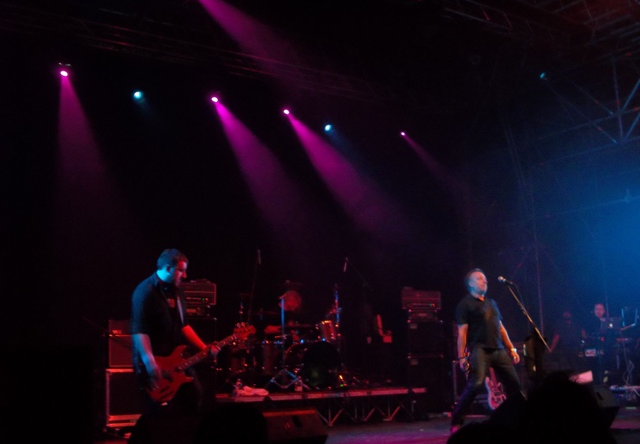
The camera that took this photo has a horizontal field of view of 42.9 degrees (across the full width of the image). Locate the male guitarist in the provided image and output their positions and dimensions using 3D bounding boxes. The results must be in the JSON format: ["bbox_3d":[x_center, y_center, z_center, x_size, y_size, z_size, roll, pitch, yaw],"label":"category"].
[{"bbox_3d":[-1.323,1.105,7.399,0.600,1.760,0.620,-7,-11,39],"label":"male guitarist"}]

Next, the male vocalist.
[{"bbox_3d":[1.737,1.307,8.387,0.760,1.660,0.500,4,-10,-25],"label":"male vocalist"}]

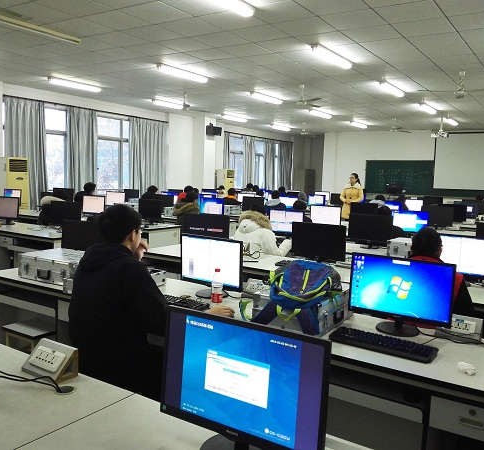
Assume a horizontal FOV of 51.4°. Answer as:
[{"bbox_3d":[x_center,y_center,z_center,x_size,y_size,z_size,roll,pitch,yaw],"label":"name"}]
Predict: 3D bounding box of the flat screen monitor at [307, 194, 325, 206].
[{"bbox_3d":[1.864,-0.542,12.448,0.500,0.378,0.200,5,6,33],"label":"flat screen monitor"}]

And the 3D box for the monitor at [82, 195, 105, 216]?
[{"bbox_3d":[-2.448,-0.305,8.376,0.506,0.361,0.198,5,6,28],"label":"monitor"}]

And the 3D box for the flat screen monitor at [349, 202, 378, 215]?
[{"bbox_3d":[2.056,-0.173,8.331,0.480,0.366,0.200,5,7,33],"label":"flat screen monitor"}]

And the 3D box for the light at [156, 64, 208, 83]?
[{"bbox_3d":[-0.977,-2.517,8.396,0.130,0.100,1.220,5,6,33],"label":"light"}]

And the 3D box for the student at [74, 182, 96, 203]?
[{"bbox_3d":[-2.858,-0.141,9.458,0.496,1.290,0.675,5,6,33],"label":"student"}]

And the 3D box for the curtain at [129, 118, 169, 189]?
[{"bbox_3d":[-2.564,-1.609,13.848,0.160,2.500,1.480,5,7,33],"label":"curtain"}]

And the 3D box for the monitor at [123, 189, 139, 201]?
[{"bbox_3d":[-2.581,-0.631,11.840,0.500,0.378,0.200,5,6,33],"label":"monitor"}]

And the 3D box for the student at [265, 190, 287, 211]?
[{"bbox_3d":[0.756,-0.110,10.715,0.496,1.240,0.675,5,6,33],"label":"student"}]

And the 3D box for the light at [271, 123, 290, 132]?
[{"bbox_3d":[1.282,-3.184,16.524,0.130,0.100,1.220,5,6,33],"label":"light"}]

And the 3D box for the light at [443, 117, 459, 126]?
[{"bbox_3d":[5.801,-2.863,13.906,0.100,0.100,1.220,5,7,33],"label":"light"}]

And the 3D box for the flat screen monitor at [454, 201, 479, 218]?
[{"bbox_3d":[4.494,-0.266,10.097,0.475,0.375,0.180,6,7,33],"label":"flat screen monitor"}]

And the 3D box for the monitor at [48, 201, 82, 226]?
[{"bbox_3d":[-2.101,-0.086,6.016,0.510,0.366,0.200,5,6,27],"label":"monitor"}]

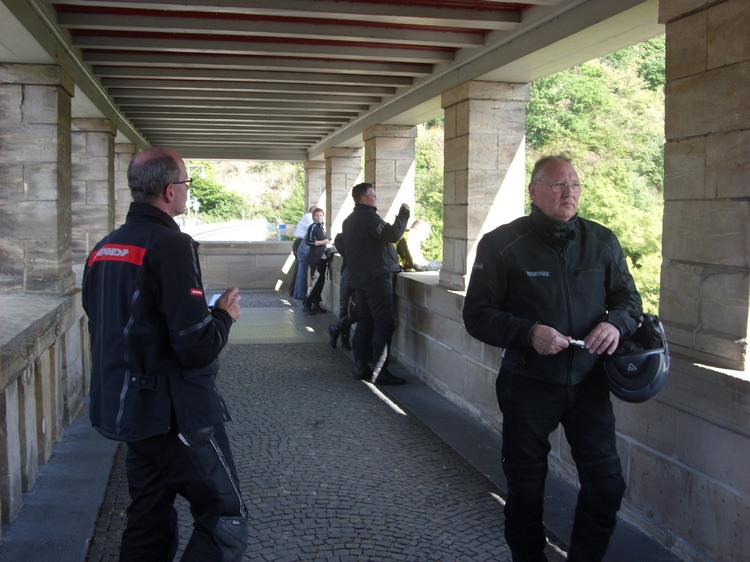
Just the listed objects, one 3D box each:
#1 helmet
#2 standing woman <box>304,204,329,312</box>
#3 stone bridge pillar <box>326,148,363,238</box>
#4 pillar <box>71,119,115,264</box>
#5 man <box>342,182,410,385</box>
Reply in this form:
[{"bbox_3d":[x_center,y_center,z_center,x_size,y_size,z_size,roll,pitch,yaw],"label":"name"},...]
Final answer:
[{"bbox_3d":[0.991,0.296,3.120,0.260,0.330,0.260,-8,25,1],"label":"helmet"},{"bbox_3d":[-0.919,-0.336,12.936,0.420,1.650,0.460,2,5,23],"label":"standing woman"},{"bbox_3d":[-0.560,-1.421,14.451,0.555,1.776,0.754,-1,5,-12],"label":"stone bridge pillar"},{"bbox_3d":[-3.525,-1.087,10.169,0.555,1.776,0.754,-1,5,-12],"label":"pillar"},{"bbox_3d":[0.010,0.019,7.553,0.580,1.840,0.540,-2,5,-26],"label":"man"}]

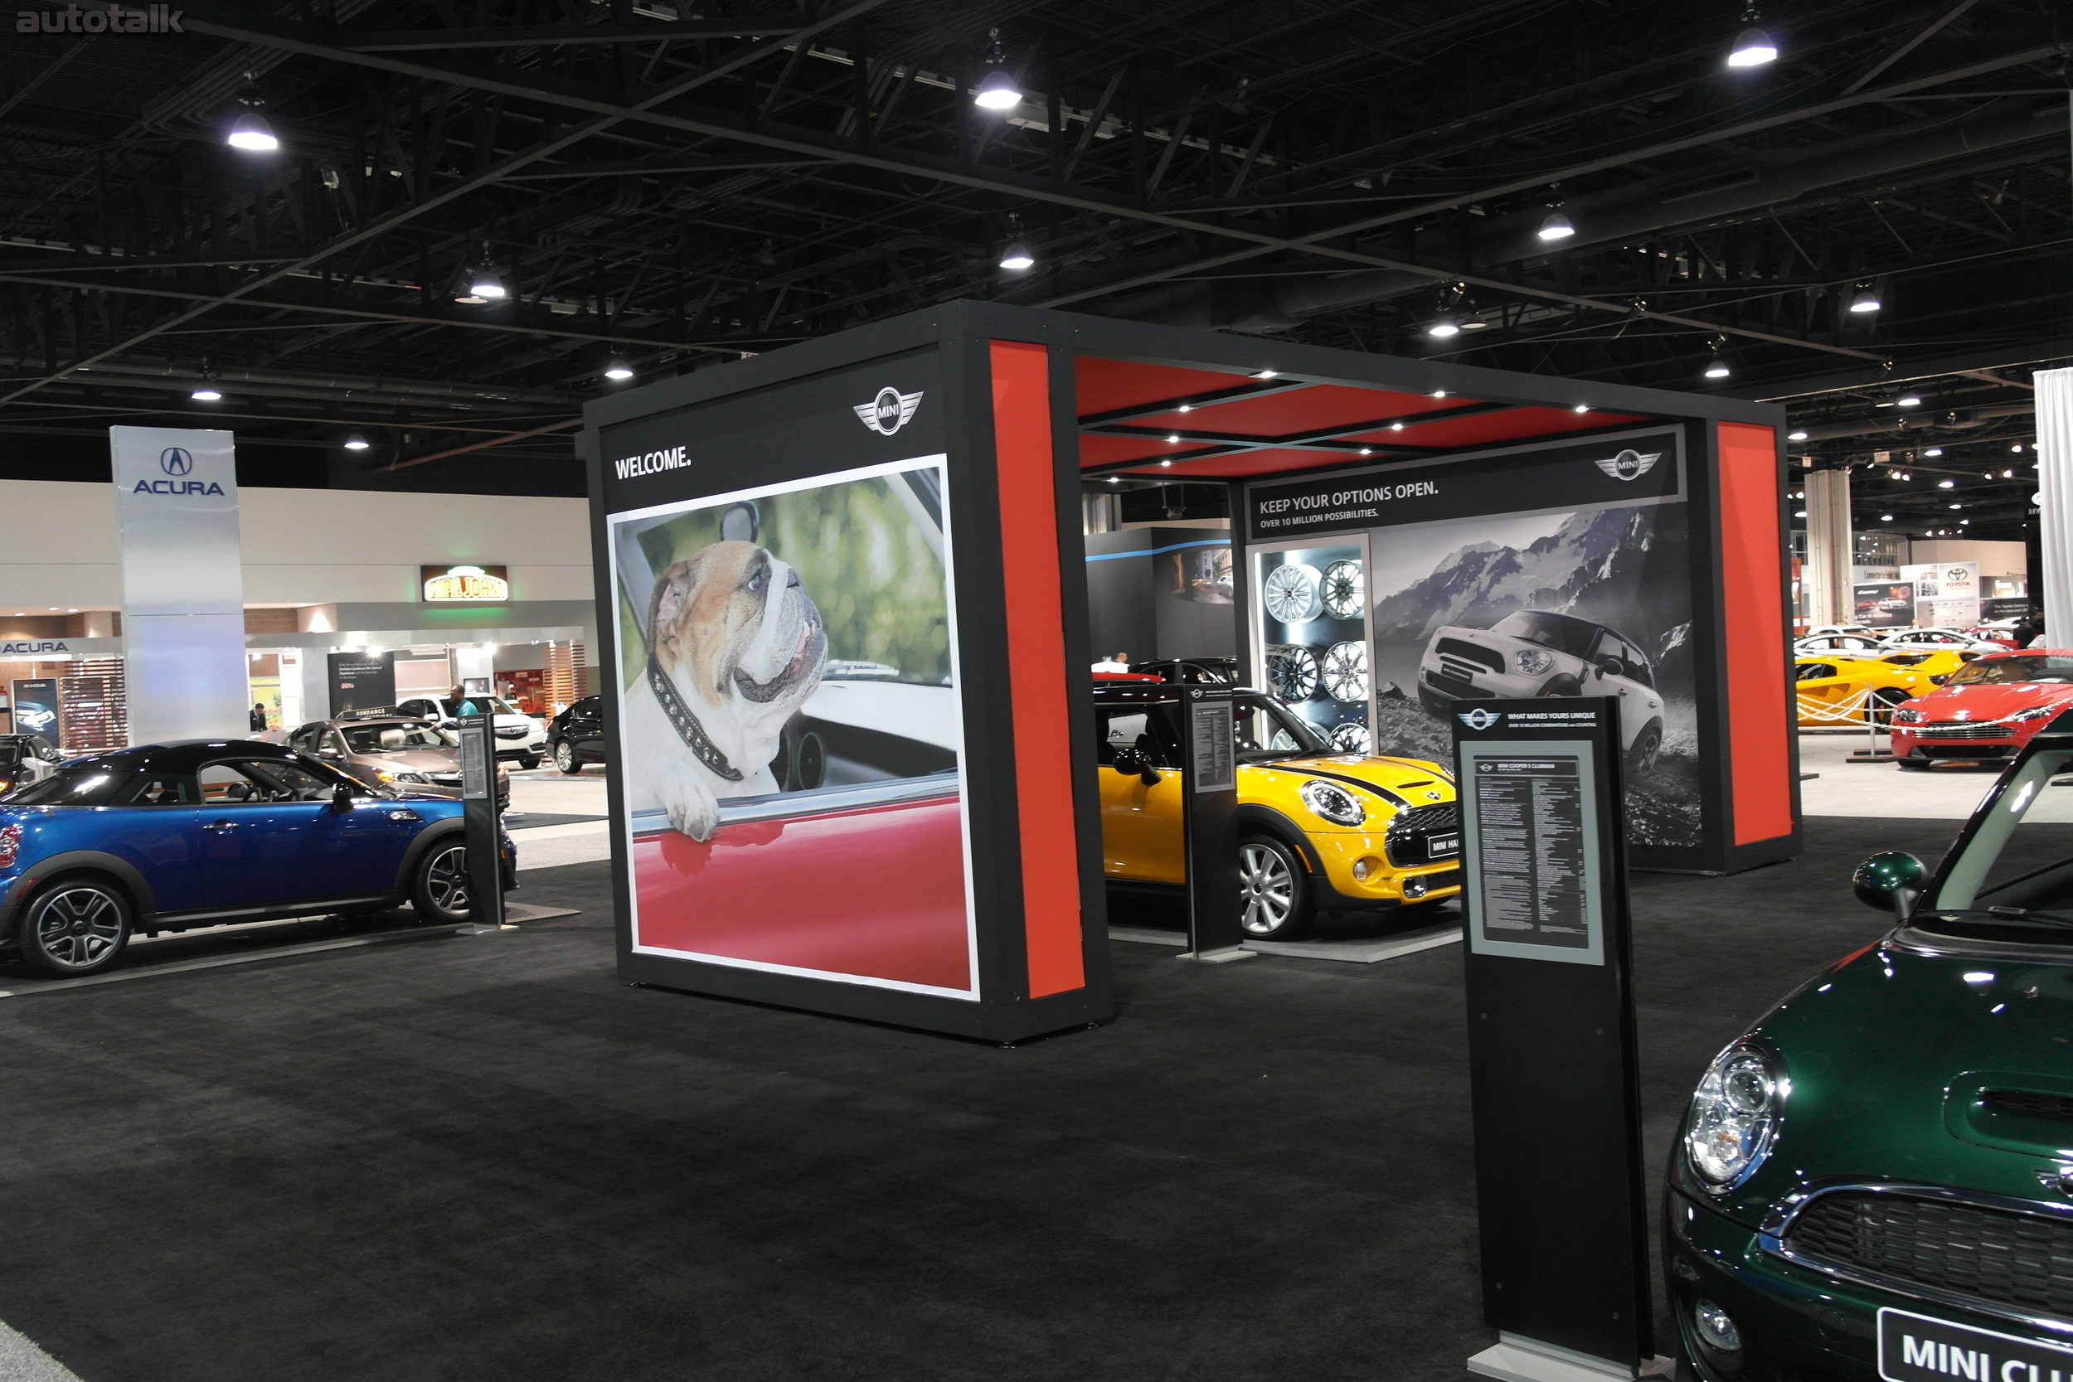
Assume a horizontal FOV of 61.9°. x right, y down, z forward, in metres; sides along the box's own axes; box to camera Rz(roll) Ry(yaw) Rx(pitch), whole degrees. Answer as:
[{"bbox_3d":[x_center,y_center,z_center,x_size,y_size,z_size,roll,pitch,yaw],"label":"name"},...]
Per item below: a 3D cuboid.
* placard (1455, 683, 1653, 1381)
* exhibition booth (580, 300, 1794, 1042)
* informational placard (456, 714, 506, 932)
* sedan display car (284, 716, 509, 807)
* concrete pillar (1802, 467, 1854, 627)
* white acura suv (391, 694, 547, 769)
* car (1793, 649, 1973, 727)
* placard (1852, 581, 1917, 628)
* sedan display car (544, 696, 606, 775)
[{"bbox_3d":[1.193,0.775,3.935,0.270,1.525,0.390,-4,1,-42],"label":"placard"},{"bbox_3d":[1.272,-0.183,11.319,7.500,3.260,3.700,-4,1,-42],"label":"exhibition booth"},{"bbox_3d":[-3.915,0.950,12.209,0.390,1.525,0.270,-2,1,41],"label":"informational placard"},{"bbox_3d":[-9.153,1.131,24.409,1.800,1.420,4.550,-4,1,-42],"label":"sedan display car"},{"bbox_3d":[28.439,-4.331,62.009,1.500,7.500,1.500,-3,1,3],"label":"concrete pillar"},{"bbox_3d":[-13.815,1.033,41.806,1.960,1.720,4.900,-4,1,-42],"label":"white acura suv"},{"bbox_3d":[11.673,0.117,26.910,1.900,1.180,4.400,-4,1,-43],"label":"car"},{"bbox_3d":[32.208,-3.277,66.000,2.800,1.750,0.250,-3,1,14],"label":"placard"},{"bbox_3d":[-8.466,0.866,36.407,1.930,1.620,4.800,-4,1,-44],"label":"sedan display car"}]

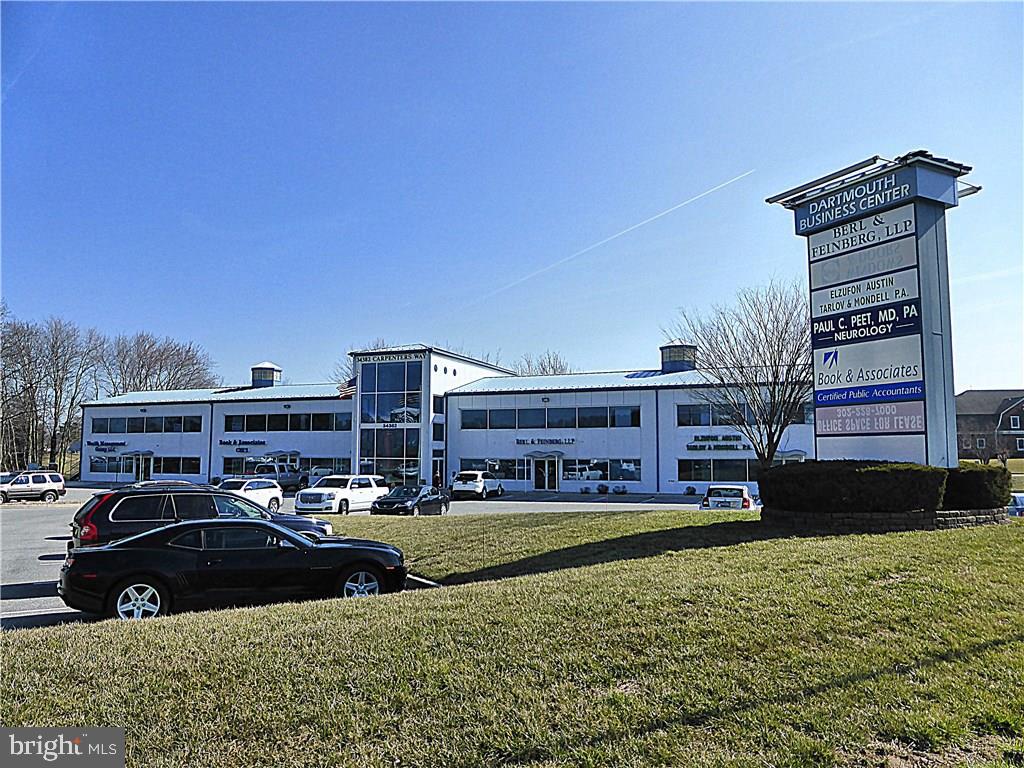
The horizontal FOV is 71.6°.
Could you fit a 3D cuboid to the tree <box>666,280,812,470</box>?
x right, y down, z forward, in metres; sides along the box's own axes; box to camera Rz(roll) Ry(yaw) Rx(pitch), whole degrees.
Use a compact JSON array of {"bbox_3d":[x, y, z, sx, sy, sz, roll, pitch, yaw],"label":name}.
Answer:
[{"bbox_3d":[9.050,0.470,25.000,6.500,8.200,6.500,-2,-5,21],"label":"tree"}]

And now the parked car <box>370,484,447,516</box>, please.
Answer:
[{"bbox_3d":[-4.600,5.500,33.500,1.810,1.480,4.760,-2,-5,21],"label":"parked car"}]

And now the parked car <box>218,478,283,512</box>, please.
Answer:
[{"bbox_3d":[-13.350,5.600,35.200,1.900,1.730,4.800,-2,-5,19],"label":"parked car"}]

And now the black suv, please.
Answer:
[{"bbox_3d":[-6.250,3.000,14.800,4.800,1.770,1.900,2,-5,-26],"label":"black suv"}]

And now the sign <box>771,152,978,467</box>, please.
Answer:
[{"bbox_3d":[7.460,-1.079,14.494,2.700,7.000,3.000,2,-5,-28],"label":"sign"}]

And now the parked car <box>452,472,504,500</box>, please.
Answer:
[{"bbox_3d":[-2.080,6.400,45.200,1.910,1.720,4.720,-2,-5,19],"label":"parked car"}]

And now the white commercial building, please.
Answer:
[{"bbox_3d":[-5.805,2.931,61.015,70.300,11.400,18.100,-2,-5,21],"label":"white commercial building"}]

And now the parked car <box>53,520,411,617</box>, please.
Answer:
[{"bbox_3d":[-3.980,2.720,10.750,4.800,1.380,1.918,2,-5,-25],"label":"parked car"}]

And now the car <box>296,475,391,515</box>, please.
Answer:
[{"bbox_3d":[-8.140,5.350,34.900,2.045,1.890,5.400,-2,-5,20],"label":"car"}]

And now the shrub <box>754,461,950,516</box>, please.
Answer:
[{"bbox_3d":[6.306,1.903,13.505,1.500,0.850,3.200,2,-5,-28],"label":"shrub"}]

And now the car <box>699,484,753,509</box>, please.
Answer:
[{"bbox_3d":[8.970,4.861,29.050,1.800,1.540,4.600,-2,-5,21],"label":"car"}]

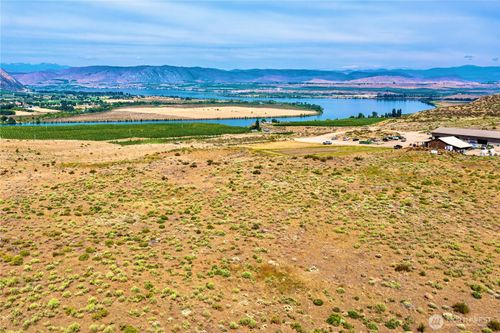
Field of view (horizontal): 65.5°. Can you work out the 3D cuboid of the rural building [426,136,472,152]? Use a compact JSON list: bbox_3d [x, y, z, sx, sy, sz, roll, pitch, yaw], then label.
[{"bbox_3d":[111.206,-12.890,218.914,11.945,6.522,21.689,-8,15,-31],"label":"rural building"}]

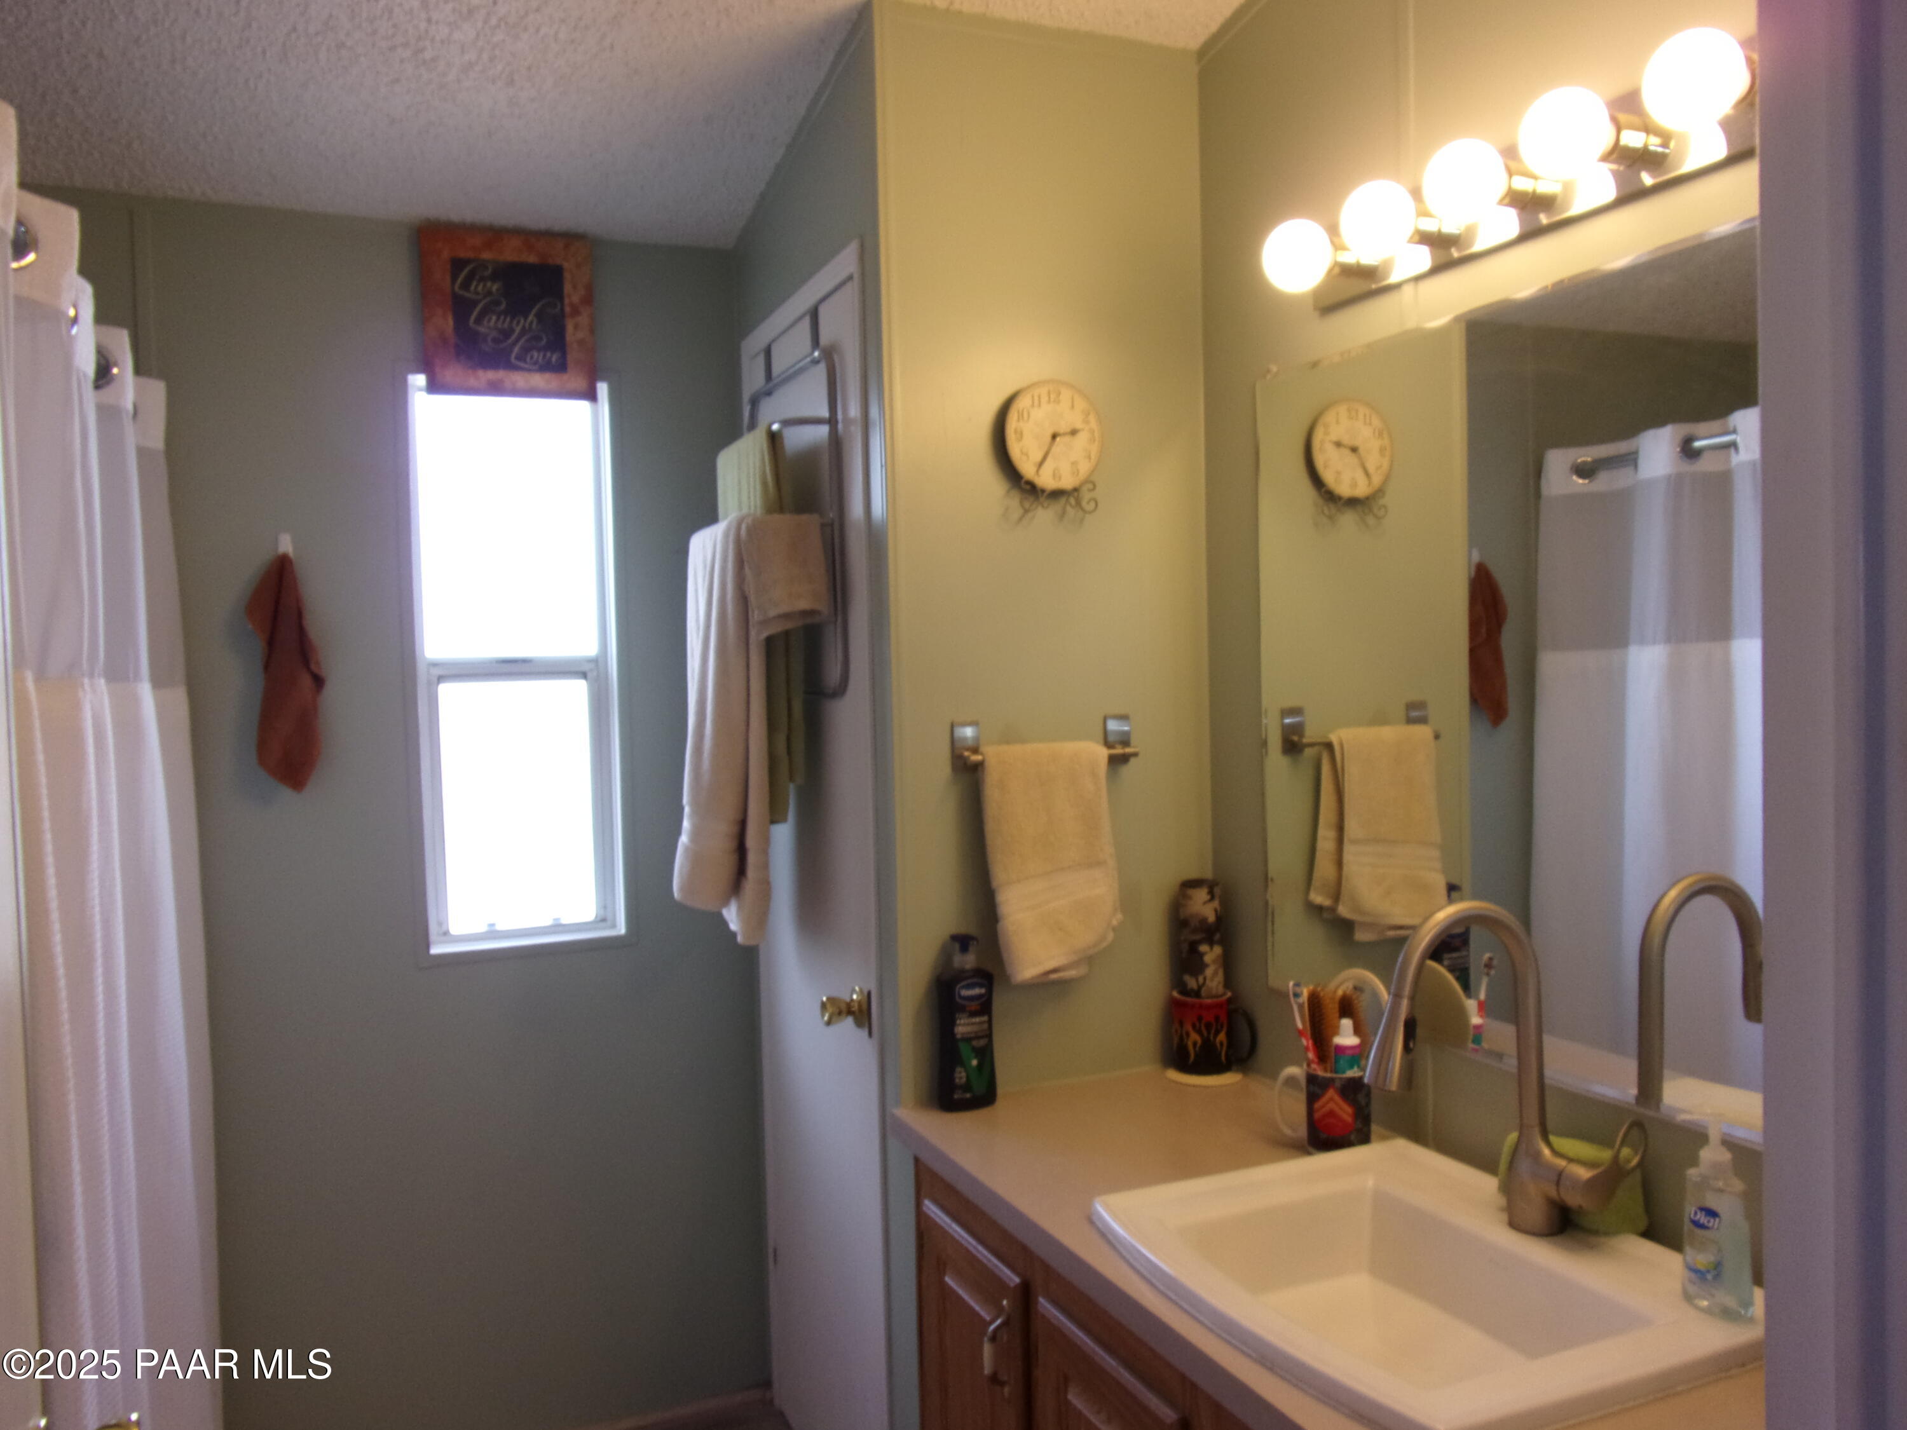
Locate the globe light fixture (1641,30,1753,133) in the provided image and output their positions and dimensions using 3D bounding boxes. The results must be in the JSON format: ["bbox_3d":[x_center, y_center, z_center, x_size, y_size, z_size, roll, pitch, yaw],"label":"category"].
[{"bbox_3d":[0.633,-0.542,1.127,0.090,0.086,0.086,-2,2,-25],"label":"globe light fixture"}]

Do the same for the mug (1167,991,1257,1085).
[{"bbox_3d":[0.395,0.482,1.998,0.124,0.112,0.088,-1,2,10],"label":"mug"}]

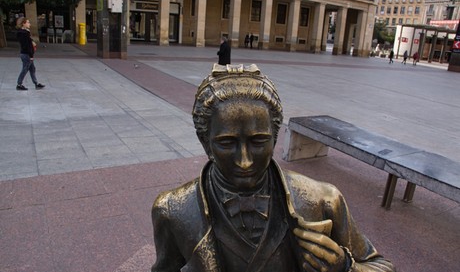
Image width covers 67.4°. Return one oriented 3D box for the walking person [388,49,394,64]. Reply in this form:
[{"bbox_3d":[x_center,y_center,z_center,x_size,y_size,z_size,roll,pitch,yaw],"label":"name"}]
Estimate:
[{"bbox_3d":[20.050,-9.829,42.688,0.600,1.680,0.500,7,16,10],"label":"walking person"}]

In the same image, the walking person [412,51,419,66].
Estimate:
[{"bbox_3d":[23.169,-9.620,42.996,0.550,1.650,0.520,7,16,10],"label":"walking person"}]

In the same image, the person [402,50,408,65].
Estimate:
[{"bbox_3d":[21.683,-9.669,42.637,0.620,1.670,0.500,7,16,10],"label":"person"}]

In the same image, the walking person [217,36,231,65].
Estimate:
[{"bbox_3d":[-0.238,-2.869,13.024,0.500,1.680,0.500,4,16,1],"label":"walking person"}]

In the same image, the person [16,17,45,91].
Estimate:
[{"bbox_3d":[-4.756,-1.932,8.198,0.680,1.660,0.470,0,16,-15],"label":"person"}]

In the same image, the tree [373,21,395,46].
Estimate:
[{"bbox_3d":[27.549,-17.687,62.909,5.500,6.800,5.500,4,16,-1],"label":"tree"}]

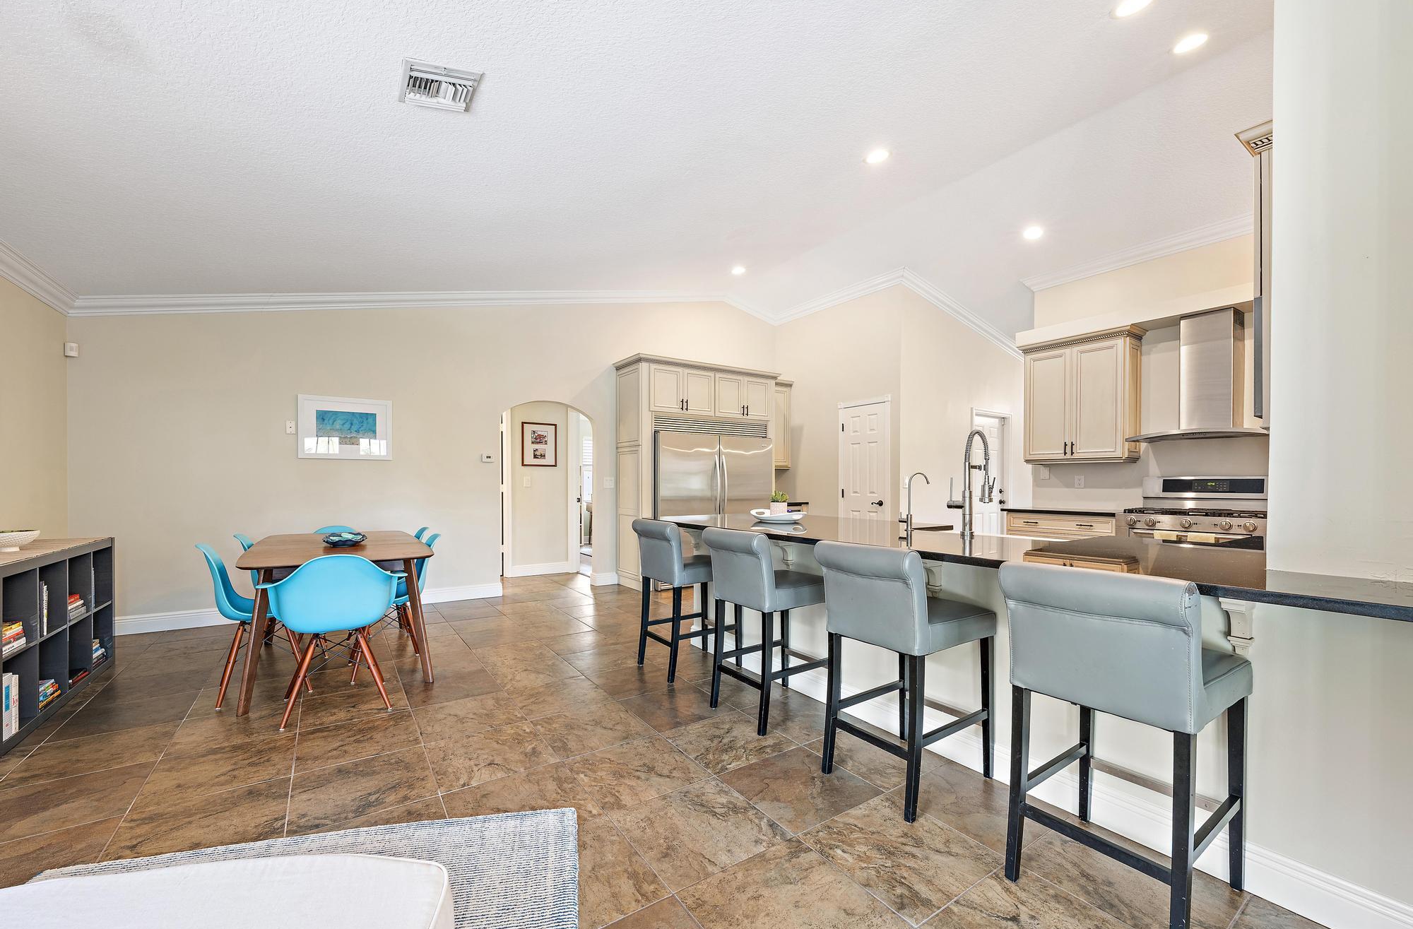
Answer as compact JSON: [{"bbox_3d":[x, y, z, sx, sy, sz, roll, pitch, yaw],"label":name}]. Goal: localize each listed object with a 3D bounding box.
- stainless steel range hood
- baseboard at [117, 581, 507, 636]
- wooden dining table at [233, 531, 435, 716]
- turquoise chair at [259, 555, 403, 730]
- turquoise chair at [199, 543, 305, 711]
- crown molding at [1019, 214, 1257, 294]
[{"bbox_3d":[3.958,-0.689,4.341,0.520,0.995,0.907,1,-2,-34],"label":"stainless steel range hood"},{"bbox_3d":[-3.287,1.226,4.774,2.900,0.139,0.020,1,-2,-34],"label":"baseboard"},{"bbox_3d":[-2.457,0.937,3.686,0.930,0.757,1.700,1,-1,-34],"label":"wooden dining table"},{"bbox_3d":[-1.988,0.884,2.965,0.630,0.815,0.610,1,-1,-34],"label":"turquoise chair"},{"bbox_3d":[-2.455,0.838,3.025,0.540,0.815,0.465,1,-2,-39],"label":"turquoise chair"},{"bbox_3d":[4.184,-2.068,5.483,0.110,0.140,2.120,1,-1,-34],"label":"crown molding"}]

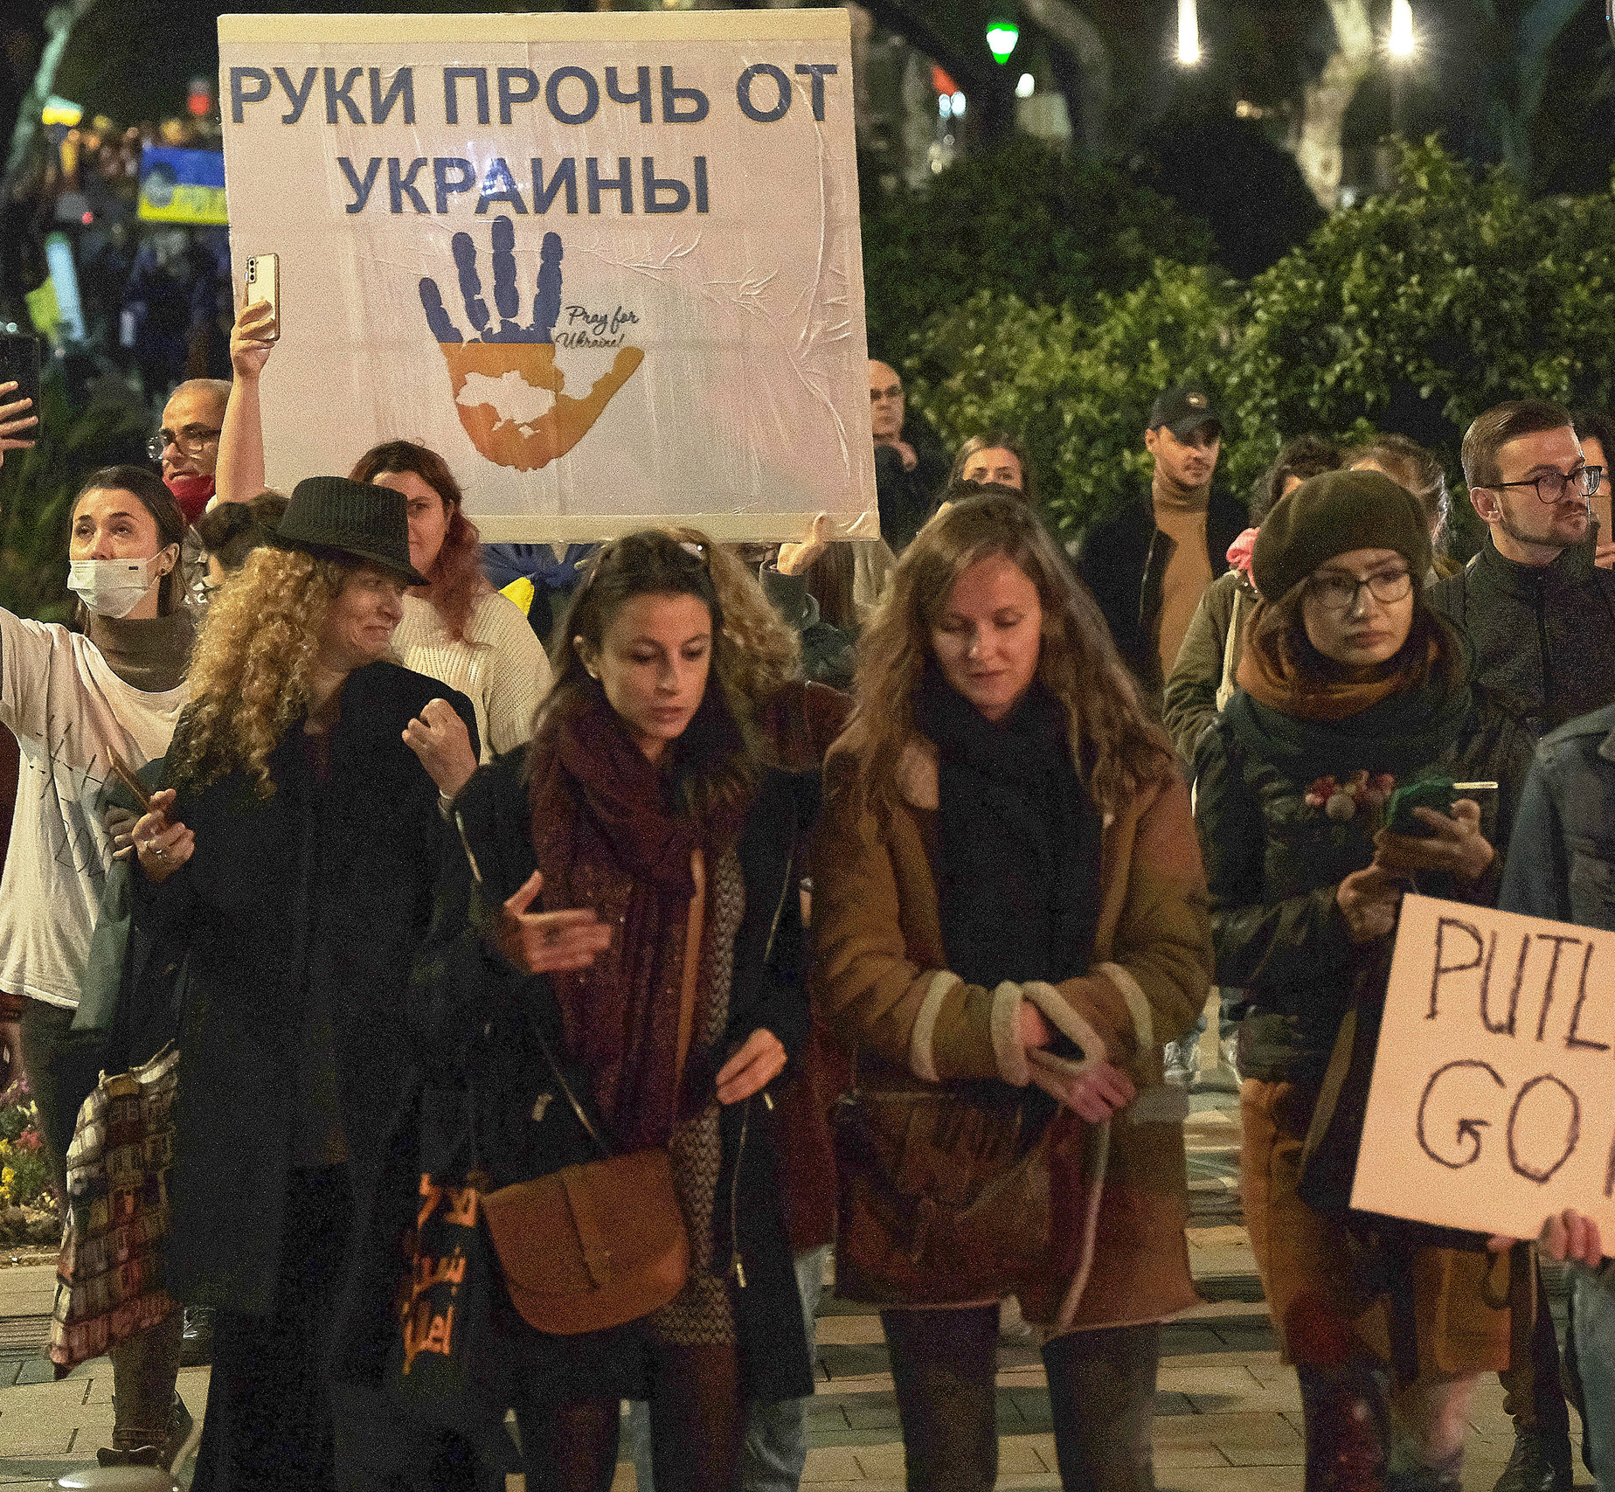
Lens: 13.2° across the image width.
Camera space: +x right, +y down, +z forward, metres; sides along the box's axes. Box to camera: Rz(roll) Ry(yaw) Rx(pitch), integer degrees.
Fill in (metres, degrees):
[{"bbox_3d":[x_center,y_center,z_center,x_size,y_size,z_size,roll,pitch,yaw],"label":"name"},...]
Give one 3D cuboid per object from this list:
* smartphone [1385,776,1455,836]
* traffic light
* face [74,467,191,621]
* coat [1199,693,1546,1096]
[{"bbox_3d":[0.722,0.080,8.250,0.075,0.140,0.012,6,36,-11],"label":"smartphone"},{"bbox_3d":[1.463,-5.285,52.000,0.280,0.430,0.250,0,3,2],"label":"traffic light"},{"bbox_3d":[-1.056,-0.317,10.850,0.180,0.235,0.200,-3,-1,24],"label":"face"},{"bbox_3d":[0.690,0.170,8.650,0.440,0.520,0.360,0,3,0],"label":"coat"}]

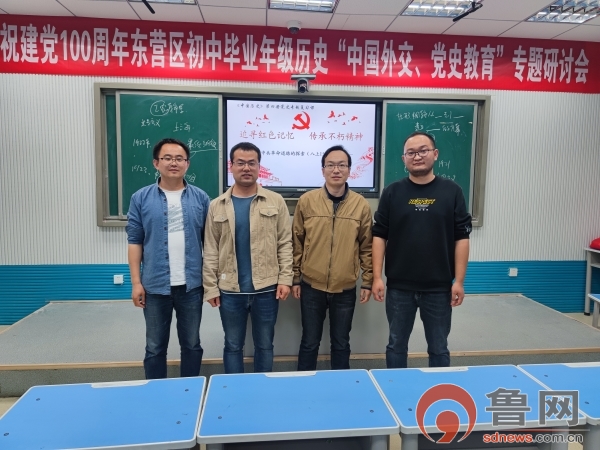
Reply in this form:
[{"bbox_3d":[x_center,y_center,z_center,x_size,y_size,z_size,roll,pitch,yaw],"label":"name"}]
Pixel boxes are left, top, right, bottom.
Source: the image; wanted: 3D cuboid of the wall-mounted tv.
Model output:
[{"bbox_3d":[0.039,-0.801,4.509,1.635,1.019,0.090,0,6,-6],"label":"wall-mounted tv"}]

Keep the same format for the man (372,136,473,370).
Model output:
[{"bbox_3d":[0.673,0.366,2.449,0.529,1.759,0.310,1,6,7],"label":"man"}]

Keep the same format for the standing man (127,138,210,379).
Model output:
[{"bbox_3d":[-0.723,0.385,2.392,0.442,1.700,0.290,0,6,-11],"label":"standing man"}]

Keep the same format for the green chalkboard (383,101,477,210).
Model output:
[{"bbox_3d":[1.367,-0.688,4.619,1.034,1.221,0.050,0,6,-6],"label":"green chalkboard"}]

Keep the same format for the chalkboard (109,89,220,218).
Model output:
[{"bbox_3d":[-1.288,-0.689,4.343,1.024,1.226,0.050,0,6,-6],"label":"chalkboard"}]

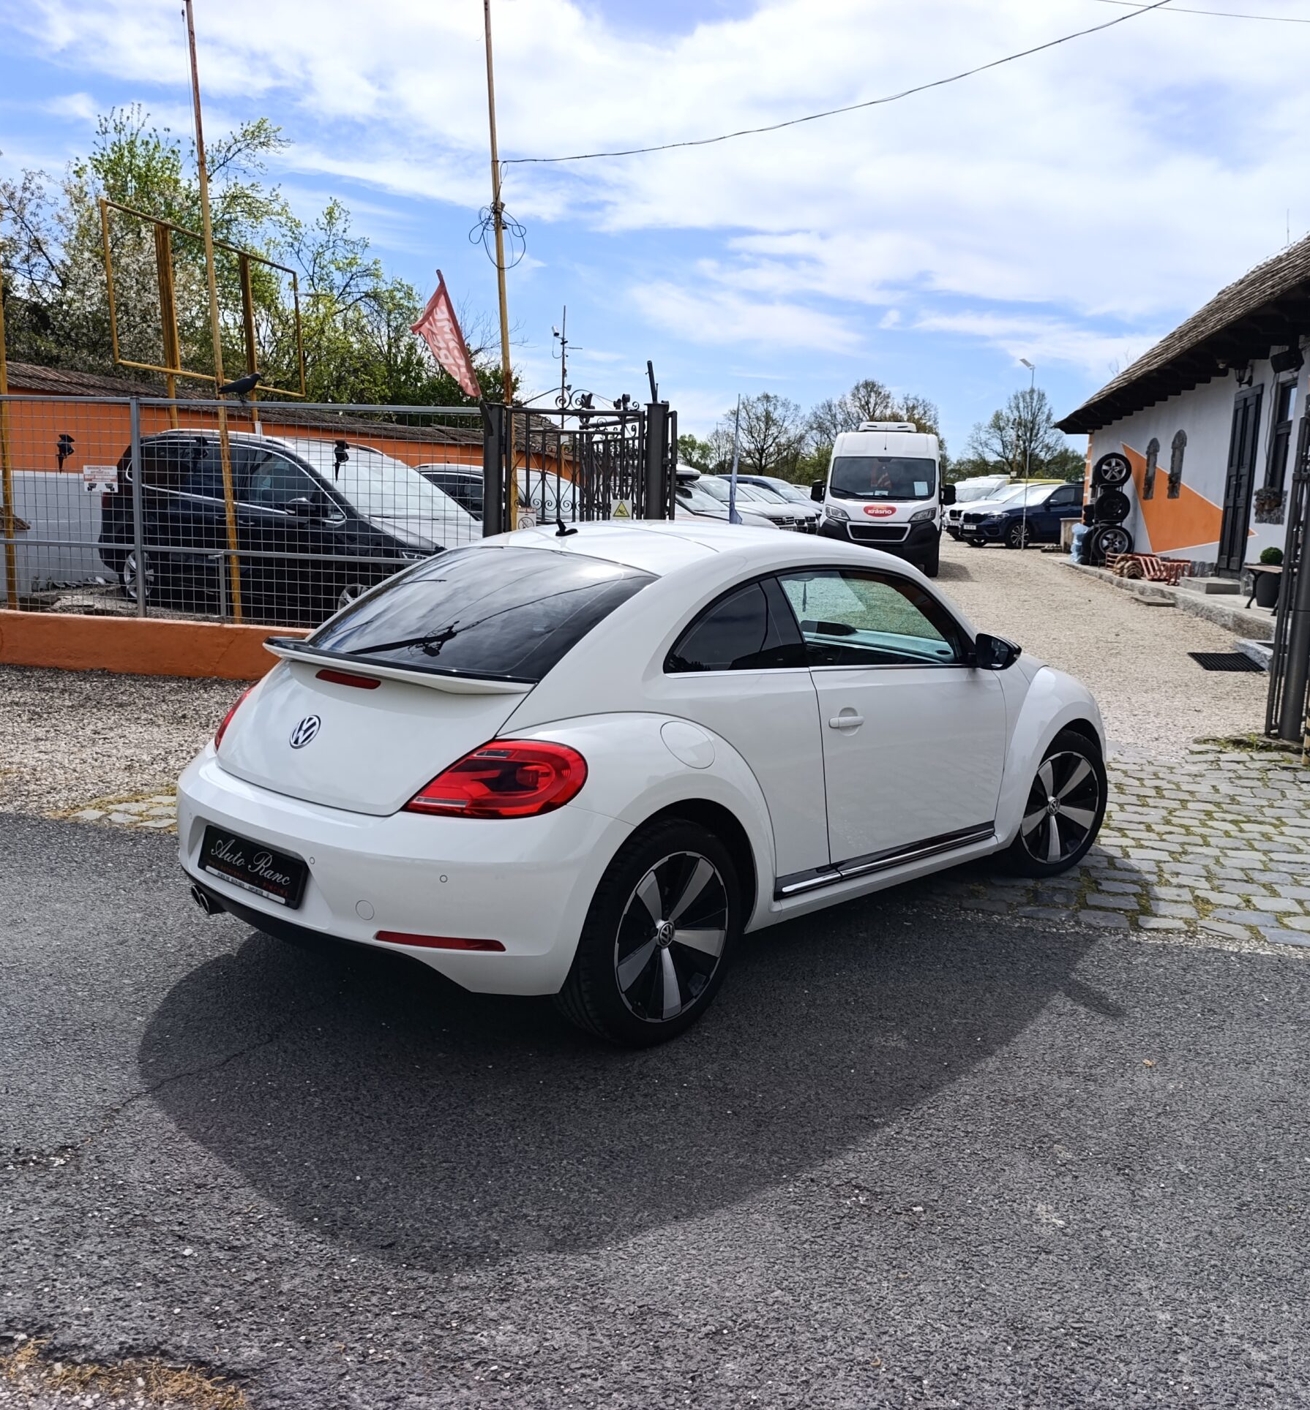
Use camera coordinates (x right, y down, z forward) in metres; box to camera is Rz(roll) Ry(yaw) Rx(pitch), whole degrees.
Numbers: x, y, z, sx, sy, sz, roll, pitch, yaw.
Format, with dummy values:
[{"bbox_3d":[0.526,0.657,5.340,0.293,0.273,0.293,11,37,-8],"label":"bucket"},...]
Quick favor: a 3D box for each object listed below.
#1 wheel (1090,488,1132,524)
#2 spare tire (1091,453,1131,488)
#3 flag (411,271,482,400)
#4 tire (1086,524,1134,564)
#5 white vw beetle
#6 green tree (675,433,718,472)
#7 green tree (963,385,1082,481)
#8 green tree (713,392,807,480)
[{"bbox_3d":[8.512,-3.698,23.249,0.620,0.620,0.220,3,8,7],"label":"wheel"},{"bbox_3d":[8.531,-4.381,23.249,0.630,0.630,0.220,3,8,7],"label":"spare tire"},{"bbox_3d":[-1.757,-3.119,10.500,0.600,1.120,0.350,3,8,11],"label":"flag"},{"bbox_3d":[8.504,-3.011,23.249,0.650,0.650,0.230,3,8,7],"label":"tire"},{"bbox_3d":[0.289,0.043,4.998,1.830,1.487,4.280,9,11,41],"label":"white vw beetle"},{"bbox_3d":[1.579,-9.749,55.315,2.320,4.510,2.320,2,8,1],"label":"green tree"},{"bbox_3d":[18.116,-12.041,62.547,5.820,7.810,5.820,4,8,15],"label":"green tree"},{"bbox_3d":[5.133,-11.999,62.501,4.800,7.160,4.800,2,8,4],"label":"green tree"}]

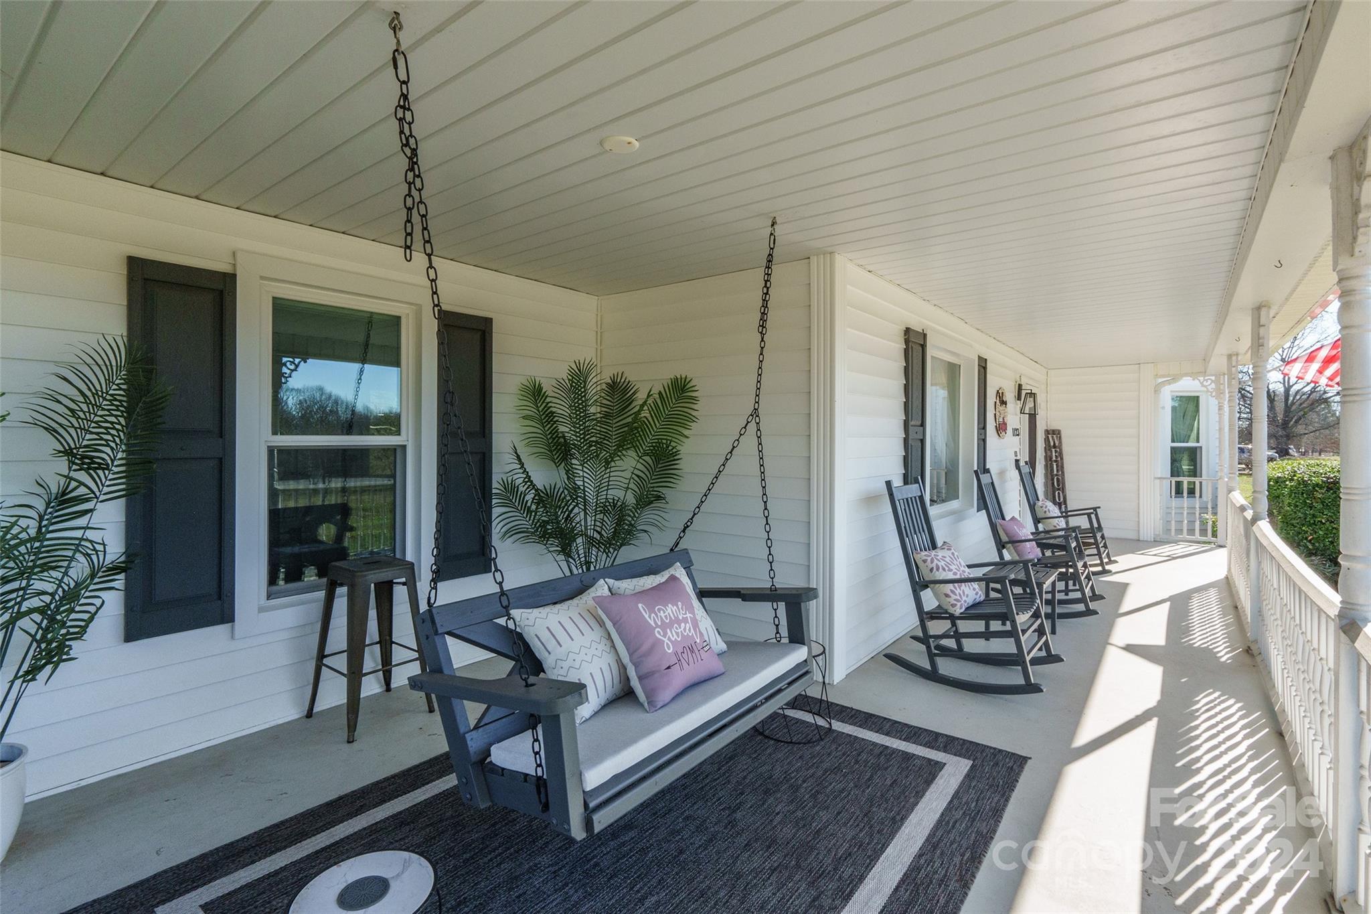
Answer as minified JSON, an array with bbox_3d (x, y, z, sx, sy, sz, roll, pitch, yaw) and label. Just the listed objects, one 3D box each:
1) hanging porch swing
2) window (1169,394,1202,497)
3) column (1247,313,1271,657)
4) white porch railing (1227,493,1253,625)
[{"bbox_3d":[-0.169,-0.055,2.266,0.720,2.120,1.780,1,1,38],"label":"hanging porch swing"},{"bbox_3d":[7.586,-0.179,9.250,0.520,1.570,0.100,0,1,-5],"label":"window"},{"bbox_3d":[3.848,0.123,4.080,0.100,2.300,0.100,1,1,39],"label":"column"},{"bbox_3d":[4.706,0.796,5.140,0.090,0.820,2.650,1,1,39],"label":"white porch railing"}]

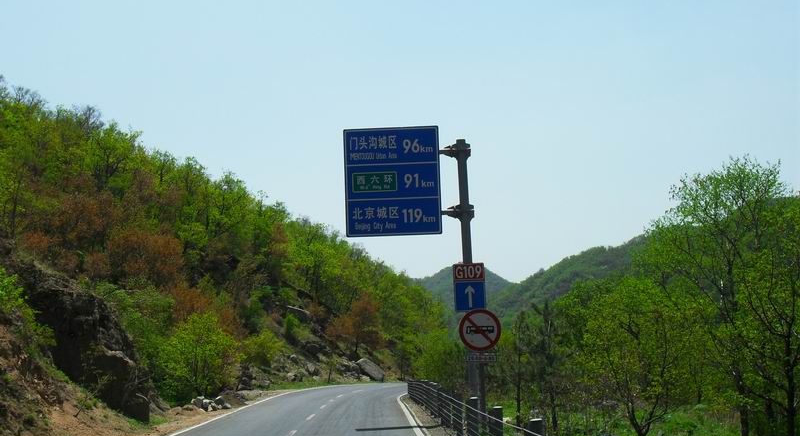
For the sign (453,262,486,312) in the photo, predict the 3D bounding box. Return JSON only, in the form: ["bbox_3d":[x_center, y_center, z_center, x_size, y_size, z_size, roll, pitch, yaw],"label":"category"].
[{"bbox_3d":[2.016,1.993,32.533,0.882,1.347,0.060,-2,-7,-2],"label":"sign"}]

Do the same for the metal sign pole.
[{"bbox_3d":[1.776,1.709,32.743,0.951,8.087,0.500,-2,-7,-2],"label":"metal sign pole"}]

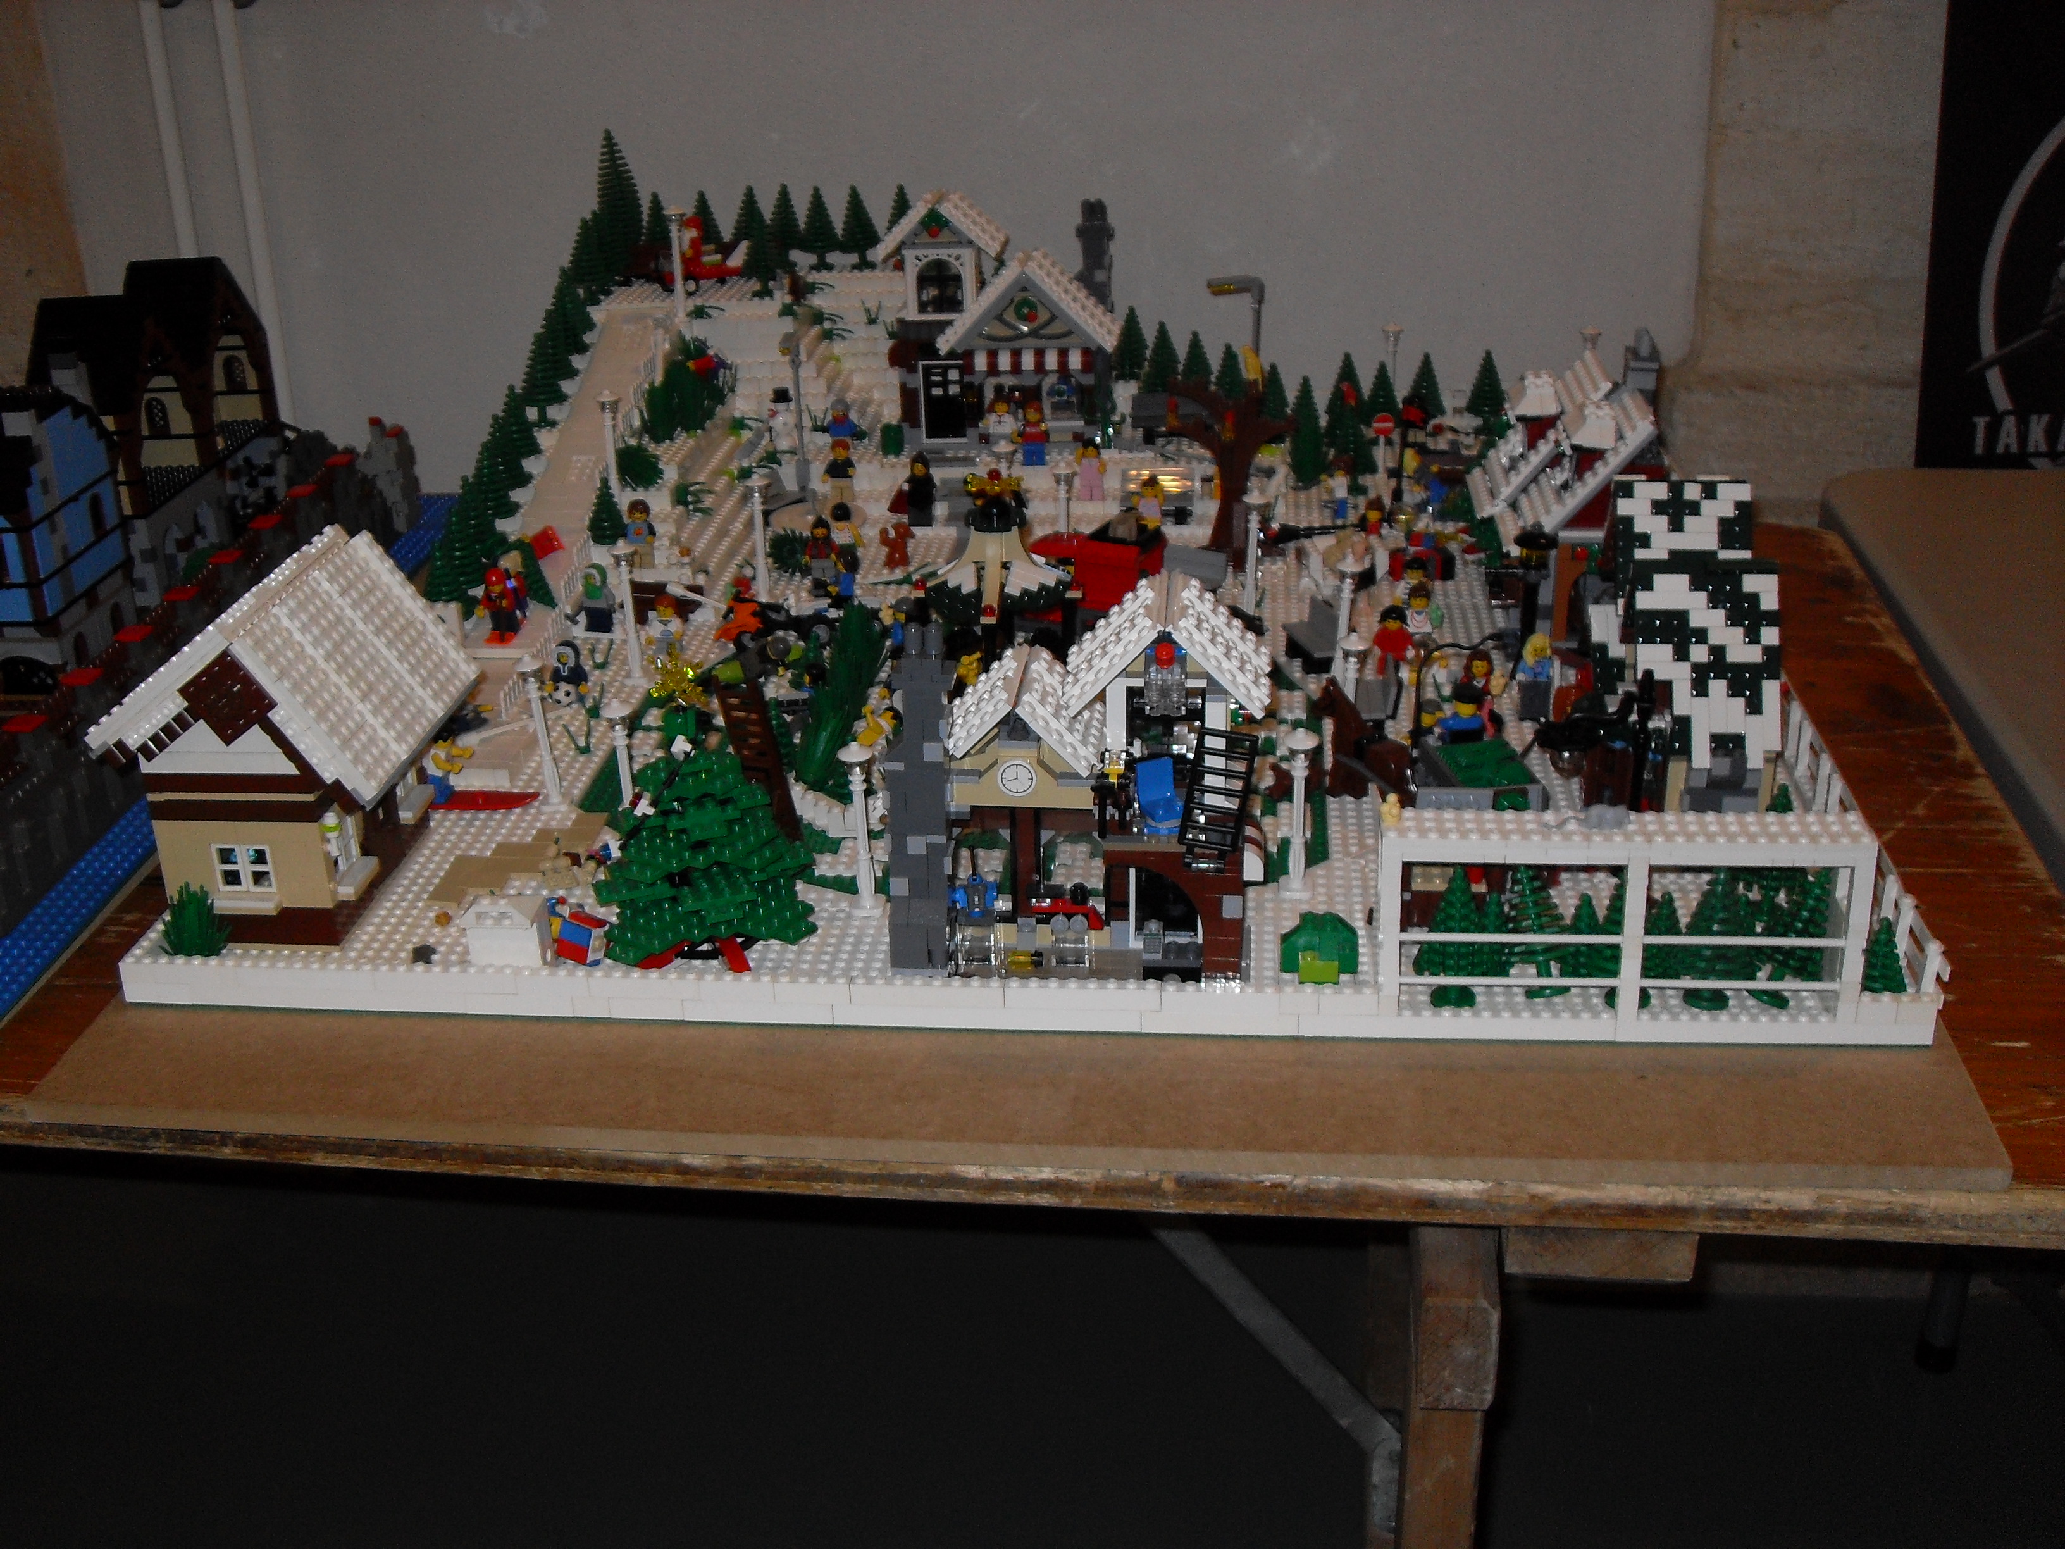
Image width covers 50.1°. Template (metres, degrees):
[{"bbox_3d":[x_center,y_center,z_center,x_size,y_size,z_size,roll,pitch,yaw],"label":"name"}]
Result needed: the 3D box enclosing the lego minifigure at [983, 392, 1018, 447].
[{"bbox_3d":[-0.021,-0.239,1.505,0.024,0.041,0.015,1,24,6],"label":"lego minifigure"}]

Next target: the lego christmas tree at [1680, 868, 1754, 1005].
[{"bbox_3d":[0.272,0.063,0.878,0.030,0.062,0.030,1,24,6],"label":"lego christmas tree"}]

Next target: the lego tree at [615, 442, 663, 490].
[{"bbox_3d":[-0.250,-0.196,1.402,0.029,0.028,0.031,1,23,6],"label":"lego tree"}]

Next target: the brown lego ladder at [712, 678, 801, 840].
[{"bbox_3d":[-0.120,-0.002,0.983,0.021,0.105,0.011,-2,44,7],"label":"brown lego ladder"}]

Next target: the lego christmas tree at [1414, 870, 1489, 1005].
[{"bbox_3d":[0.167,0.063,0.886,0.029,0.061,0.029,1,24,6],"label":"lego christmas tree"}]

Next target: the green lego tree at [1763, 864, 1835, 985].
[{"bbox_3d":[0.311,0.063,0.897,0.033,0.063,0.033,11,24,2],"label":"green lego tree"}]

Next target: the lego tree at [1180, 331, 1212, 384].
[{"bbox_3d":[0.123,-0.302,1.655,0.030,0.062,0.030,1,24,6],"label":"lego tree"}]

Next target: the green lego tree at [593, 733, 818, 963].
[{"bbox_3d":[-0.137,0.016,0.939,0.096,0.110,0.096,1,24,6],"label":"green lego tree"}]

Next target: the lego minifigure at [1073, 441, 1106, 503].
[{"bbox_3d":[0.039,-0.203,1.475,0.022,0.041,0.014,1,24,6],"label":"lego minifigure"}]

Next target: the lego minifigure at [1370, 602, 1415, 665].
[{"bbox_3d":[0.196,-0.072,1.197,0.024,0.041,0.014,1,24,6],"label":"lego minifigure"}]

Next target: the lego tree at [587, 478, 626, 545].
[{"bbox_3d":[-0.250,-0.154,1.292,0.021,0.038,0.021,1,24,6],"label":"lego tree"}]

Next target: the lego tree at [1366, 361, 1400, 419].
[{"bbox_3d":[0.261,-0.276,1.642,0.030,0.062,0.030,1,24,6],"label":"lego tree"}]

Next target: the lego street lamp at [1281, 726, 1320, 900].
[{"bbox_3d":[0.116,0.015,0.961,0.016,0.079,0.016,1,24,6],"label":"lego street lamp"}]

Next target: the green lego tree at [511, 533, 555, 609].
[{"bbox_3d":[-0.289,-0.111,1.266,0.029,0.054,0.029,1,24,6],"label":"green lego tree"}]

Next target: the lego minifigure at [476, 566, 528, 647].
[{"bbox_3d":[-0.311,-0.099,1.290,0.026,0.044,0.020,6,24,17],"label":"lego minifigure"}]

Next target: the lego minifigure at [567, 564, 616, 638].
[{"bbox_3d":[-0.262,-0.105,1.322,0.026,0.041,0.016,2,23,10],"label":"lego minifigure"}]

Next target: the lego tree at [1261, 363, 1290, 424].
[{"bbox_3d":[0.183,-0.284,1.682,0.033,0.063,0.033,1,23,6],"label":"lego tree"}]

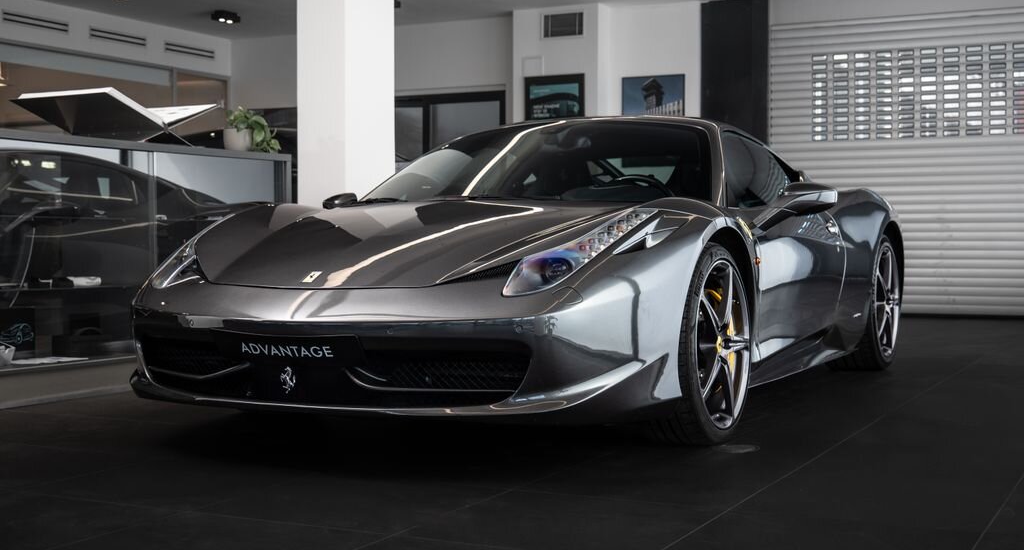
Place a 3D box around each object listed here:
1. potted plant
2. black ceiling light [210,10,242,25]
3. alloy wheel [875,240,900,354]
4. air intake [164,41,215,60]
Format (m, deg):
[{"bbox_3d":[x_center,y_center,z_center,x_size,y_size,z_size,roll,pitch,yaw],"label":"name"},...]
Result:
[{"bbox_3d":[-1.297,-0.722,6.560,0.210,0.245,0.260,1,2,27],"label":"potted plant"},{"bbox_3d":[-2.670,-2.406,12.213,0.140,0.085,0.240,1,2,27],"label":"black ceiling light"},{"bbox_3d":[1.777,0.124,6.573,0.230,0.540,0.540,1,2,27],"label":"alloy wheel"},{"bbox_3d":[-3.271,-2.270,13.299,0.030,0.100,0.740,1,2,27],"label":"air intake"}]

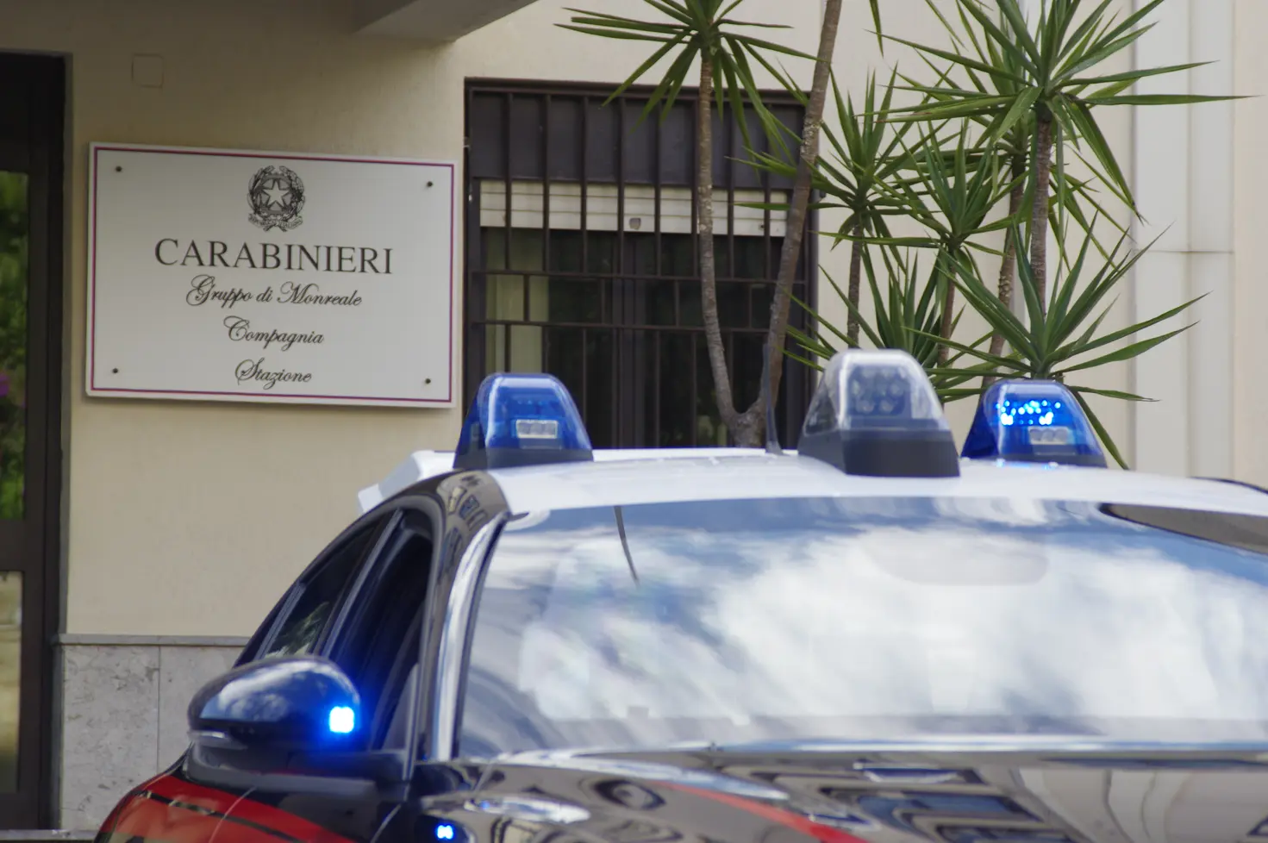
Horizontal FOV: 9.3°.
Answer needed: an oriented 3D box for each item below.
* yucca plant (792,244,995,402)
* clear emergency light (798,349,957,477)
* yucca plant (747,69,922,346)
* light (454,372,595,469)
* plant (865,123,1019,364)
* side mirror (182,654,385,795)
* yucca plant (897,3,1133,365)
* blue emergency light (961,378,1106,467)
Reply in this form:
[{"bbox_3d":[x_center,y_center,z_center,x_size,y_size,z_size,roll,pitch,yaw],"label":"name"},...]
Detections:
[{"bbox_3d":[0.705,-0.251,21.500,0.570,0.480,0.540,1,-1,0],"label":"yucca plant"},{"bbox_3d":[0.331,-0.009,10.550,0.160,0.165,0.250,1,-1,-13],"label":"clear emergency light"},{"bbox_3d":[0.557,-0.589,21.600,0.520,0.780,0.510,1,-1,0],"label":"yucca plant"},{"bbox_3d":[-0.153,-0.001,10.950,0.155,0.128,0.200,1,-1,-13],"label":"light"},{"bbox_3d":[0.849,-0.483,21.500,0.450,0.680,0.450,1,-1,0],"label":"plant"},{"bbox_3d":[-0.435,0.378,9.700,0.235,0.170,0.160,1,-1,-13],"label":"side mirror"},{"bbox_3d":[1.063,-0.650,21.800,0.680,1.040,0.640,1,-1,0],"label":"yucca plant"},{"bbox_3d":[0.568,0.001,11.100,0.155,0.122,0.200,1,-1,-13],"label":"blue emergency light"}]

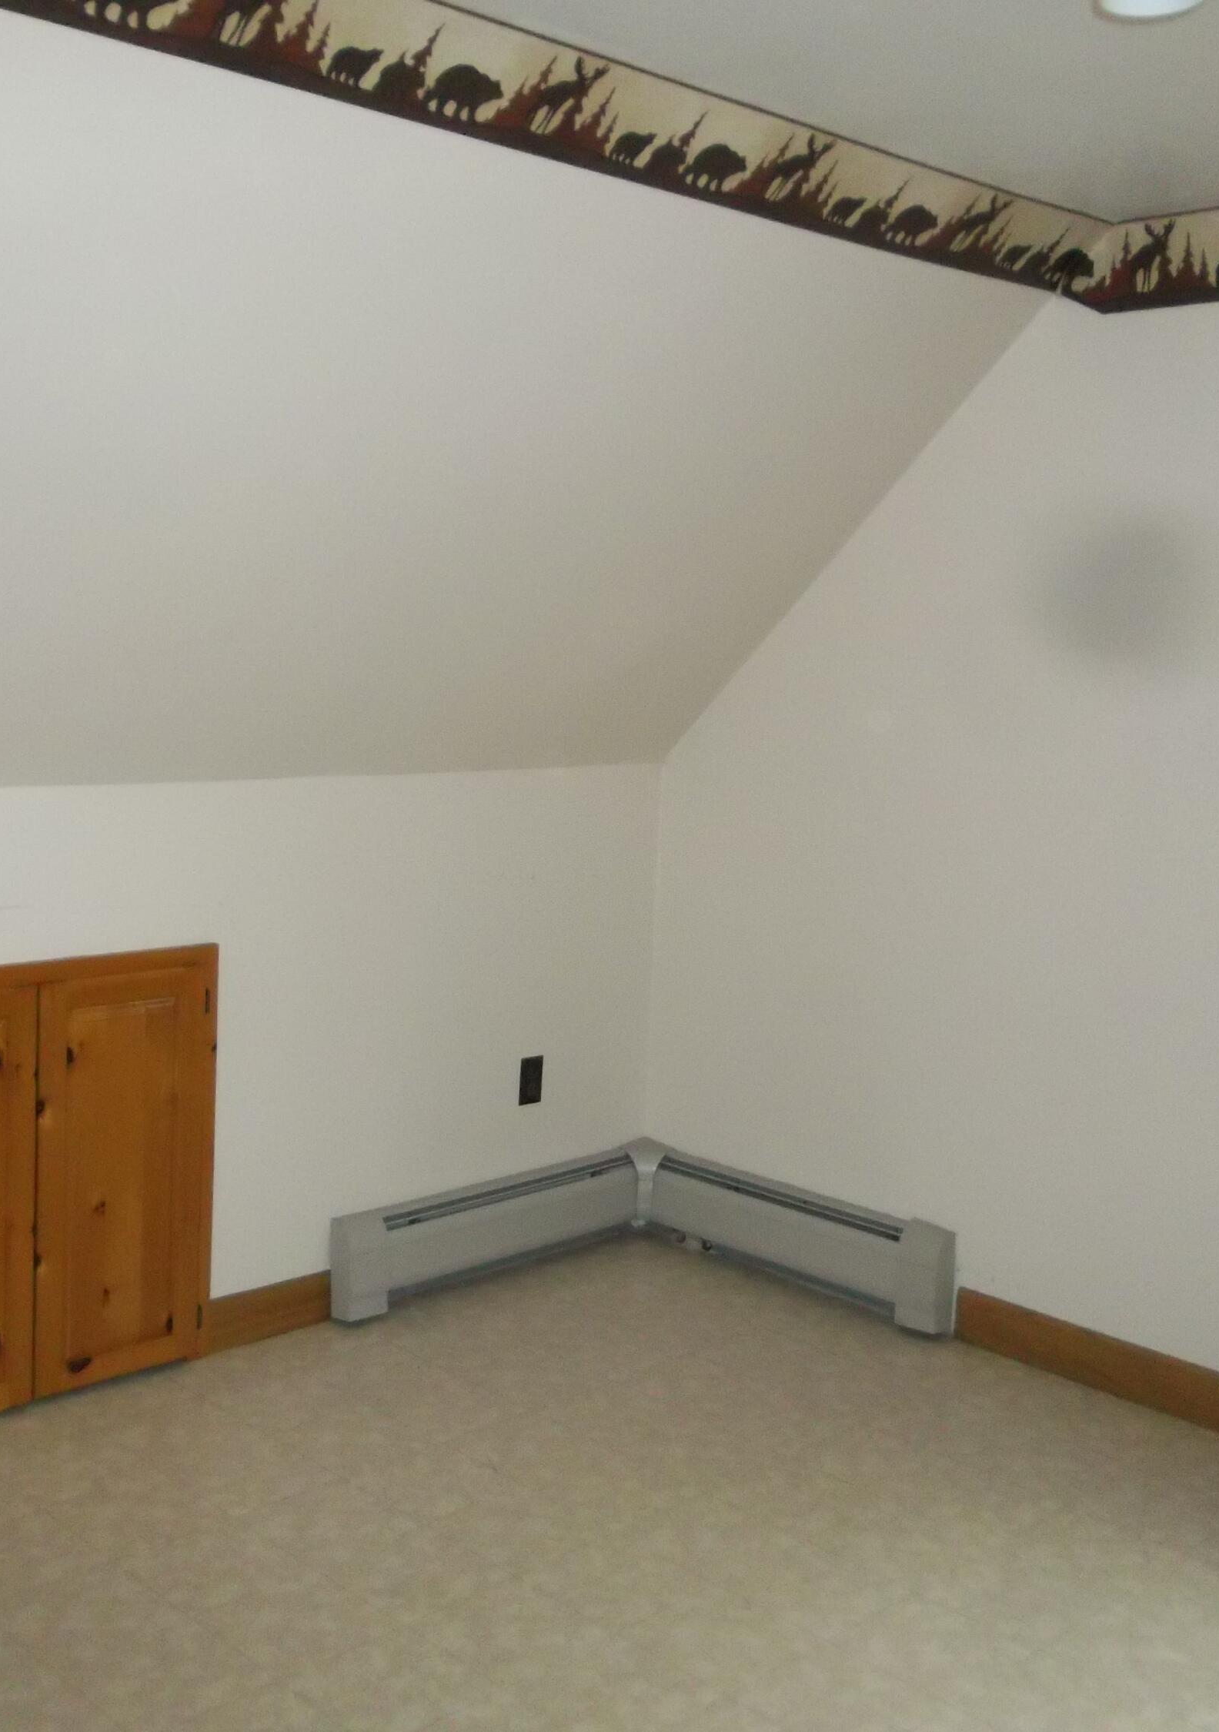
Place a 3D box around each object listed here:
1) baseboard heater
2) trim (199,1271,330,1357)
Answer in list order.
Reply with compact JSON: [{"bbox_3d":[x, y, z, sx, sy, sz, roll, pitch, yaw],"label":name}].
[{"bbox_3d":[0.085,0.933,4.093,1.085,0.250,0.974,-5,10,-44],"label":"baseboard heater"},{"bbox_3d":[-0.751,0.981,3.961,0.307,0.124,0.018,-5,10,-42],"label":"trim"}]

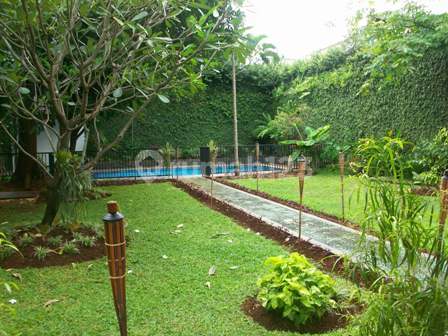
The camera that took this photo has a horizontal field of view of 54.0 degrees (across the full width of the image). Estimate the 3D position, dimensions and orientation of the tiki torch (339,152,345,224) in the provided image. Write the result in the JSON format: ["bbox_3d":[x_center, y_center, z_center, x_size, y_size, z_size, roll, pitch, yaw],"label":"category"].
[{"bbox_3d":[1.986,0.330,7.352,0.100,1.180,0.100,-1,5,0],"label":"tiki torch"}]

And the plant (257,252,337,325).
[{"bbox_3d":[0.648,1.000,3.931,0.660,0.510,0.620,-1,5,0],"label":"plant"}]

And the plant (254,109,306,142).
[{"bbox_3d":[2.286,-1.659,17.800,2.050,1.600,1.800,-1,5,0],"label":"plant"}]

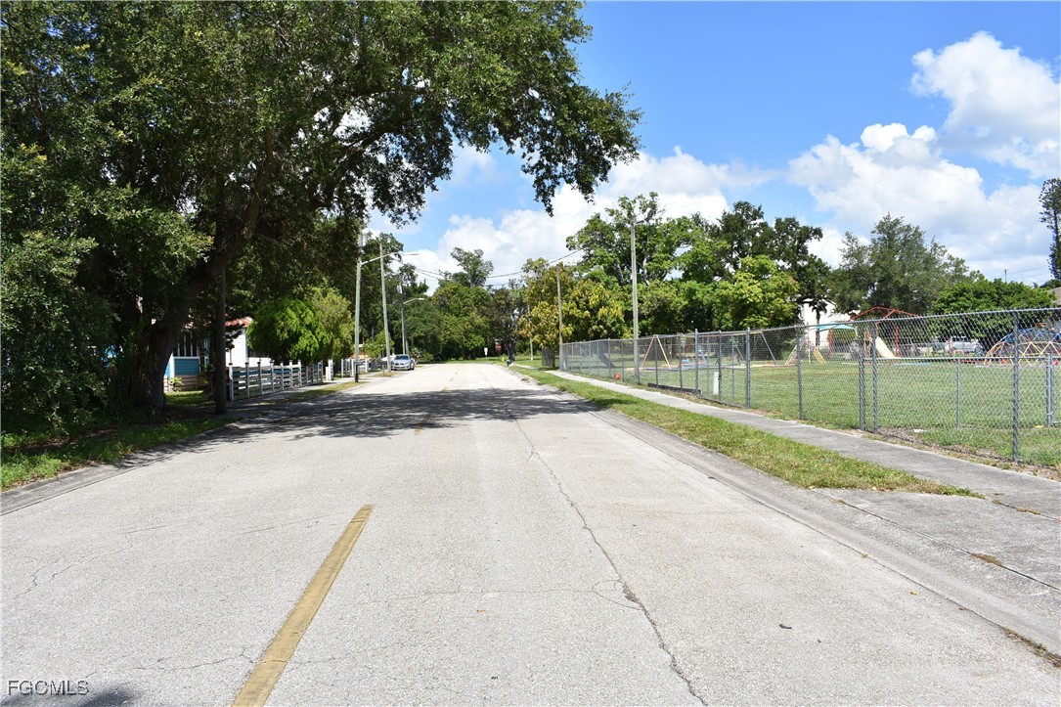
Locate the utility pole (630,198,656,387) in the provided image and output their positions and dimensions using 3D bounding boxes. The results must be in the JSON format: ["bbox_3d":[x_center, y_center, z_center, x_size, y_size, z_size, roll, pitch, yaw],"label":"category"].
[{"bbox_3d":[5.629,-3.024,40.000,1.150,8.700,0.400,-1,0,-4],"label":"utility pole"}]

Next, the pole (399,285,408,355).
[{"bbox_3d":[-14.917,-3.486,93.000,0.350,9.600,0.350,-1,0,-4],"label":"pole"}]

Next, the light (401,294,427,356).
[{"bbox_3d":[-13.456,-2.883,92.000,2.900,8.400,0.400,-1,0,-4],"label":"light"}]

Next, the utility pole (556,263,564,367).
[{"bbox_3d":[2.512,-3.212,67.000,0.320,8.800,0.320,-1,0,-4],"label":"utility pole"}]

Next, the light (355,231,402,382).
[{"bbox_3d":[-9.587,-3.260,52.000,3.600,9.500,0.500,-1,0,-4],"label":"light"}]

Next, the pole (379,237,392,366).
[{"bbox_3d":[-11.005,-3.696,60.500,0.340,10.200,0.340,-1,0,-4],"label":"pole"}]

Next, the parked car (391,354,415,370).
[{"bbox_3d":[-11.310,0.750,70.300,1.820,1.460,4.600,-1,0,-3],"label":"parked car"}]

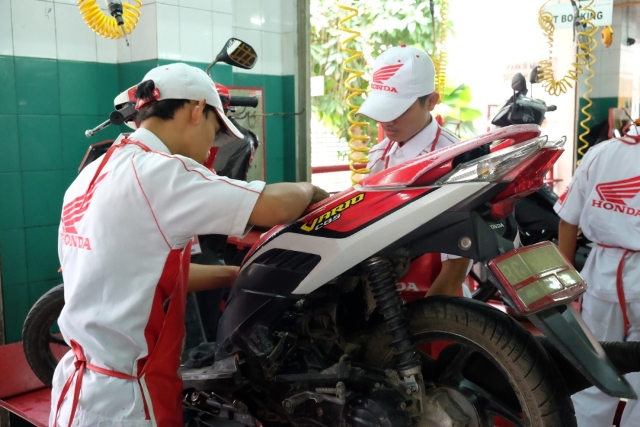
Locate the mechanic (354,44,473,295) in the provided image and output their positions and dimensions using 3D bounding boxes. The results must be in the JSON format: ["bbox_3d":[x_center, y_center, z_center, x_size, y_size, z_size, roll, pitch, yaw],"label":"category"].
[{"bbox_3d":[0.271,0.305,2.091,0.520,1.600,0.560,4,8,33],"label":"mechanic"}]

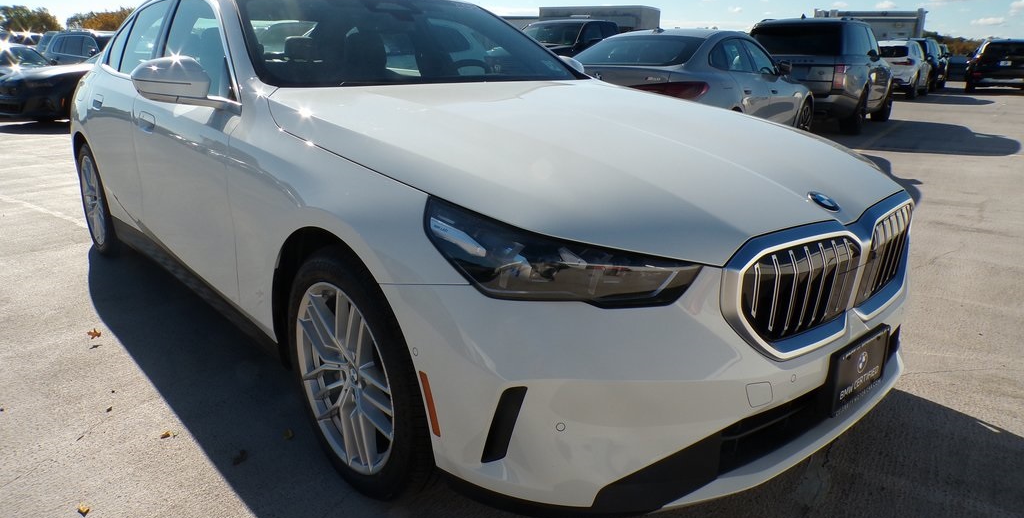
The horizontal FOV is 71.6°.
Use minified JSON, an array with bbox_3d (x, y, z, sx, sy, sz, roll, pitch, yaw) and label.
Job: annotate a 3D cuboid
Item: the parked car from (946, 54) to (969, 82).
[{"bbox_3d":[24.676,-10.579,39.098,1.860,1.480,4.600,11,19,33],"label":"parked car"}]

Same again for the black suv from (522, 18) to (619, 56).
[{"bbox_3d":[1.400,-4.475,16.457,2.000,1.900,5.600,11,19,34],"label":"black suv"}]

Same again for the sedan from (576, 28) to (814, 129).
[{"bbox_3d":[2.155,-1.930,8.349,1.852,1.448,4.783,11,19,34],"label":"sedan"}]

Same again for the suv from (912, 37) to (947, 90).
[{"bbox_3d":[15.153,-7.353,26.996,1.980,1.800,4.950,12,19,33],"label":"suv"}]

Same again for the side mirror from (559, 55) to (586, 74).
[{"bbox_3d":[0.298,-0.932,3.571,0.250,0.165,0.170,-13,21,-39],"label":"side mirror"}]

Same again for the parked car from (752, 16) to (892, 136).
[{"bbox_3d":[5.597,-3.349,12.755,2.000,1.810,5.000,11,19,33],"label":"parked car"}]

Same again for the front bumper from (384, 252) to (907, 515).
[{"bbox_3d":[0.641,0.168,1.951,1.880,0.540,0.610,-13,21,-38],"label":"front bumper"}]

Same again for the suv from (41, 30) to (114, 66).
[{"bbox_3d":[-12.320,-6.087,21.803,4.800,1.720,1.930,10,19,30],"label":"suv"}]

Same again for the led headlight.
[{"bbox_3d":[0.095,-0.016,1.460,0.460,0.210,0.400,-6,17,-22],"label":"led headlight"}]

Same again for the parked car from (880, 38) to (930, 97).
[{"bbox_3d":[12.104,-6.037,22.578,1.880,1.660,4.650,11,19,33],"label":"parked car"}]

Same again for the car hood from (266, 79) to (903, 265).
[{"bbox_3d":[0.302,-0.373,2.218,1.650,0.330,1.550,-13,21,-38],"label":"car hood"}]

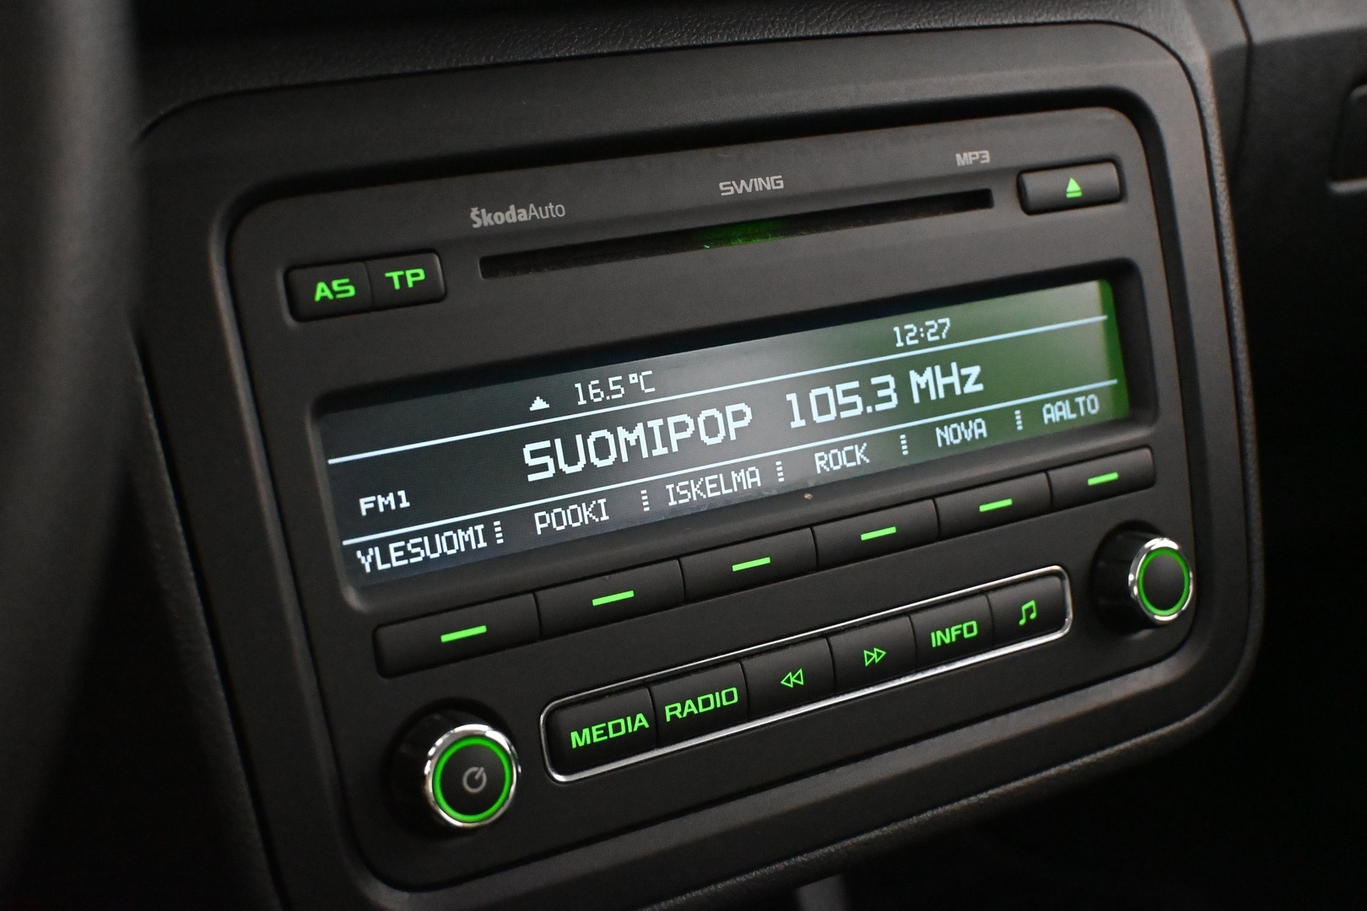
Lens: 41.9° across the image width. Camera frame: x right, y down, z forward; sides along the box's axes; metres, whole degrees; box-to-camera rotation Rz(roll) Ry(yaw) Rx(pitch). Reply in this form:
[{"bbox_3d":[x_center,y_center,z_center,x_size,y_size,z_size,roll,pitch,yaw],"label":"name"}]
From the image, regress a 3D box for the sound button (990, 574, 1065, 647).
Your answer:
[{"bbox_3d":[0.077,0.035,0.401,0.021,0.012,0.004,-12,4,-28],"label":"sound button"}]

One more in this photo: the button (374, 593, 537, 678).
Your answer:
[{"bbox_3d":[-0.042,0.034,0.336,0.033,0.009,0.004,-12,4,-28],"label":"button"}]

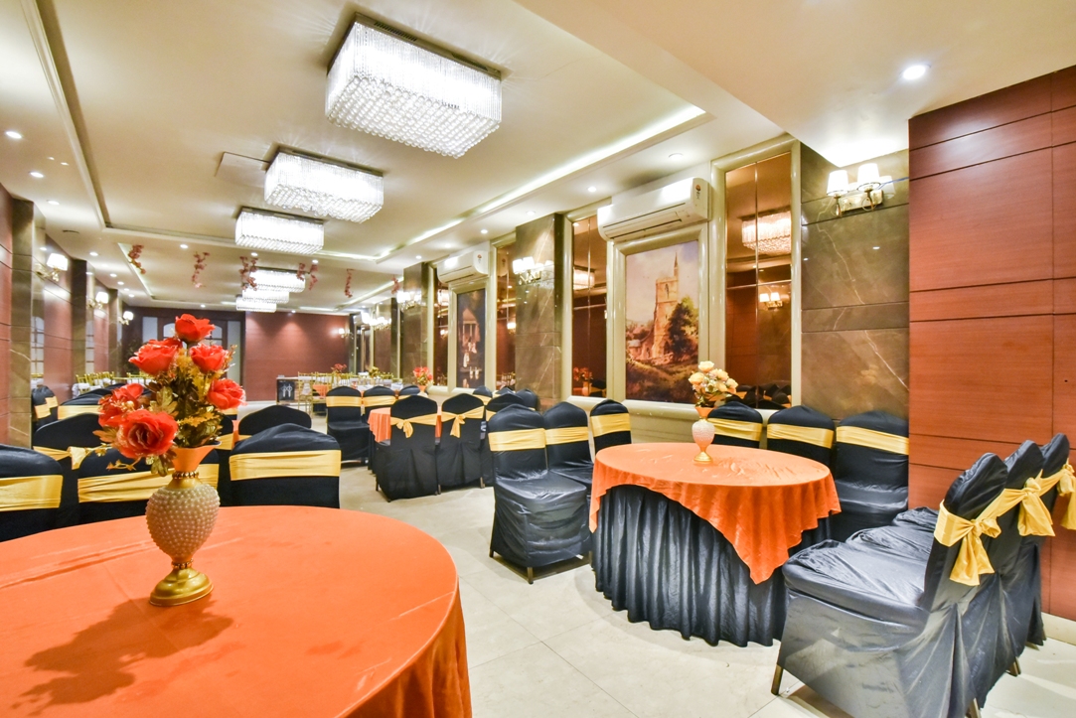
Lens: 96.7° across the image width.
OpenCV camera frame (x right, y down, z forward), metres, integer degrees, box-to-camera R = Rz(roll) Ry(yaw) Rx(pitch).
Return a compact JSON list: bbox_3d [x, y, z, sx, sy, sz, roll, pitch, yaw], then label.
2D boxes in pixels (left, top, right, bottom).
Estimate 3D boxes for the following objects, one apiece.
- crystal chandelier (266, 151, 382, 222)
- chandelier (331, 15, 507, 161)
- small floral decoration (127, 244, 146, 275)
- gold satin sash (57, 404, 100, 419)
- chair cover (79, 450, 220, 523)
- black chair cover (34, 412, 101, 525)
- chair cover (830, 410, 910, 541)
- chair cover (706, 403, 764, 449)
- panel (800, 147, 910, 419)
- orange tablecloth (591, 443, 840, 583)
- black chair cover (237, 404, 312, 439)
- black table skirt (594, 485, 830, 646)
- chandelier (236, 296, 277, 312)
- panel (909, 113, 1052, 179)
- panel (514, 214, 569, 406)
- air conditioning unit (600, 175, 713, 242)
[{"bbox_3d":[-2.082,-1.677,4.677,0.917,0.328,0.610,0,0,-39],"label":"crystal chandelier"},{"bbox_3d":[-0.712,-1.508,2.753,0.806,0.315,0.527,0,0,-39],"label":"chandelier"},{"bbox_3d":[-5.749,-1.423,6.851,0.200,0.430,0.170,0,0,-39],"label":"small floral decoration"},{"bbox_3d":[-4.360,0.522,4.696,0.450,0.130,0.100,0,0,-33],"label":"gold satin sash"},{"bbox_3d":[-1.550,0.791,1.860,0.470,0.950,0.560,0,0,-29],"label":"chair cover"},{"bbox_3d":[-2.720,0.799,2.980,0.460,0.950,0.560,0,0,-35],"label":"black chair cover"},{"bbox_3d":[1.940,0.806,2.884,0.550,0.950,0.450,0,-1,-40],"label":"chair cover"},{"bbox_3d":[1.374,0.811,3.623,0.550,0.950,0.450,0,-1,-39],"label":"chair cover"},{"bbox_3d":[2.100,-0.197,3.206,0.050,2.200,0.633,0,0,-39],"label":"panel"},{"bbox_3d":[0.985,0.785,2.750,1.230,0.420,1.230,0,0,-39],"label":"orange tablecloth"},{"bbox_3d":[-2.028,0.801,3.629,0.457,0.953,0.559,0,0,-39],"label":"black chair cover"},{"bbox_3d":[0.957,0.935,2.726,1.250,0.690,1.250,0,0,0],"label":"black table skirt"},{"bbox_3d":[-8.260,-1.655,14.050,0.917,0.328,0.610,0,0,-35],"label":"chandelier"},{"bbox_3d":[2.177,-1.042,2.392,0.025,0.160,0.522,0,-1,-40],"label":"panel"},{"bbox_3d":[0.020,-0.204,5.958,0.180,3.000,0.745,0,0,-39],"label":"panel"},{"bbox_3d":[1.010,-1.324,4.355,0.236,0.305,1.057,0,0,-39],"label":"air conditioning unit"}]

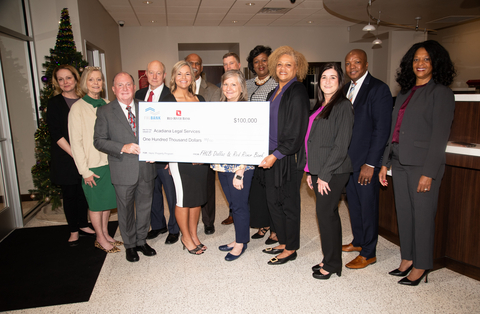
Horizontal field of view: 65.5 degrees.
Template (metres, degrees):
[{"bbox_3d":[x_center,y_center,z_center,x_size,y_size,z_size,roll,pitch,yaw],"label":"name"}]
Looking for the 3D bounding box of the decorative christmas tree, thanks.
[{"bbox_3d":[-2.063,-0.522,4.585,1.050,2.460,1.000,-5,10,-17],"label":"decorative christmas tree"}]

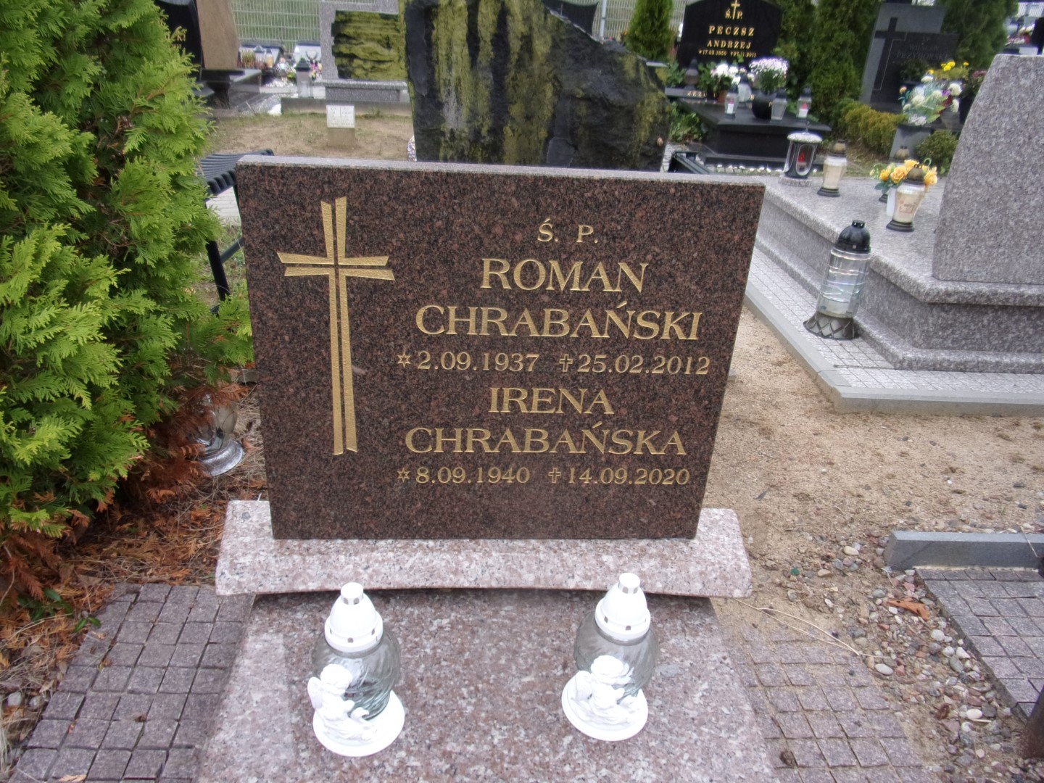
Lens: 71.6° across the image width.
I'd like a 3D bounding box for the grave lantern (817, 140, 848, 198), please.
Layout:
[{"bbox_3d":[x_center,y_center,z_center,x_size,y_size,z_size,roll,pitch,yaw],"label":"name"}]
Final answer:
[{"bbox_3d":[1.585,-1.132,3.651,0.127,0.263,0.127,1,29,-6],"label":"grave lantern"}]

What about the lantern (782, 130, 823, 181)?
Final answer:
[{"bbox_3d":[1.471,-1.235,3.794,0.188,0.270,0.188,1,29,-6],"label":"lantern"}]

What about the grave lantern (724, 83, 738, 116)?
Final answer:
[{"bbox_3d":[1.934,-2.672,6.639,0.118,0.258,0.118,2,28,-4],"label":"grave lantern"}]

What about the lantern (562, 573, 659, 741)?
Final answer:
[{"bbox_3d":[0.156,0.419,1.201,0.150,0.292,0.150,12,30,14],"label":"lantern"}]

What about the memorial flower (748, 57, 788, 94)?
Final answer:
[{"bbox_3d":[2.198,-2.779,6.383,0.346,0.316,0.346,2,29,-4],"label":"memorial flower"}]

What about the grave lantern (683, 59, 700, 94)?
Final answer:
[{"bbox_3d":[1.744,-3.242,7.387,0.153,0.290,0.153,2,29,-4],"label":"grave lantern"}]

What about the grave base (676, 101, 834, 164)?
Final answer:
[{"bbox_3d":[2.024,-2.408,6.731,1.028,0.331,1.832,2,29,-4],"label":"grave base"}]

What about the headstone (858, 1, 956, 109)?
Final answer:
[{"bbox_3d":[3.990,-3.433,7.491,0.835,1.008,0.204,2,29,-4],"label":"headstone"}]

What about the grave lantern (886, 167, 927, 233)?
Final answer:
[{"bbox_3d":[1.687,-0.843,3.144,0.128,0.268,0.128,2,28,-4],"label":"grave lantern"}]

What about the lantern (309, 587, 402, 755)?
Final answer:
[{"bbox_3d":[-0.263,0.419,1.146,0.150,0.286,0.150,3,29,-2],"label":"lantern"}]

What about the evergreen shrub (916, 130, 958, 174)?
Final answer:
[{"bbox_3d":[3.741,-2.159,6.487,0.427,0.377,0.427,2,29,-4],"label":"evergreen shrub"}]

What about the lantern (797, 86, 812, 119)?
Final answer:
[{"bbox_3d":[2.606,-2.660,6.638,0.118,0.264,0.118,2,28,-4],"label":"lantern"}]

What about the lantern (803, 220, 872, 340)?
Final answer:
[{"bbox_3d":[1.226,-0.435,2.729,0.222,0.418,0.222,2,28,-4],"label":"lantern"}]

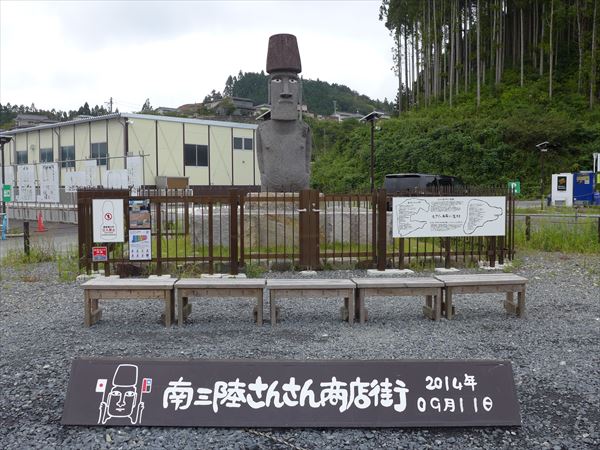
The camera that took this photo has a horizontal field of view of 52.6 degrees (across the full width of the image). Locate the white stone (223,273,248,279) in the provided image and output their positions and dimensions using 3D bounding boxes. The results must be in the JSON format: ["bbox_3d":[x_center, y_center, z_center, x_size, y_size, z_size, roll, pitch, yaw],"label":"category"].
[{"bbox_3d":[-1.022,0.801,9.651,0.410,0.065,0.230,0,4,-2],"label":"white stone"}]

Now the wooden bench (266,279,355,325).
[{"bbox_3d":[0.116,0.826,6.512,0.921,0.426,0.405,0,4,-2],"label":"wooden bench"}]

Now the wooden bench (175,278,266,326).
[{"bbox_3d":[-0.823,0.818,6.430,0.921,0.426,0.405,0,4,-3],"label":"wooden bench"}]

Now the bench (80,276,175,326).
[{"bbox_3d":[-1.756,0.814,6.361,0.921,0.426,0.405,0,4,-2],"label":"bench"}]

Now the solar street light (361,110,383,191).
[{"bbox_3d":[2.244,-1.610,18.736,0.530,3.724,0.530,3,4,37],"label":"solar street light"}]

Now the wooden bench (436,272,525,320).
[{"bbox_3d":[2.014,0.803,6.779,0.921,0.426,0.405,0,4,-5],"label":"wooden bench"}]

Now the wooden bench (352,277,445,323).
[{"bbox_3d":[1.057,0.817,6.593,0.921,0.426,0.405,0,4,-3],"label":"wooden bench"}]

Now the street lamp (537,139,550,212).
[{"bbox_3d":[12.966,-2.602,32.400,0.510,3.689,0.510,3,4,37],"label":"street lamp"}]

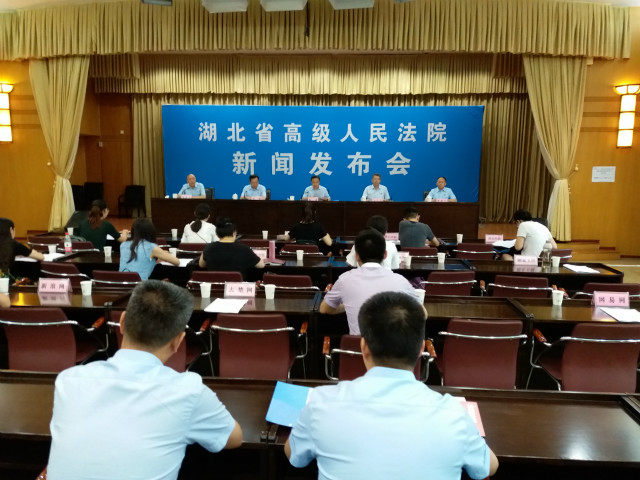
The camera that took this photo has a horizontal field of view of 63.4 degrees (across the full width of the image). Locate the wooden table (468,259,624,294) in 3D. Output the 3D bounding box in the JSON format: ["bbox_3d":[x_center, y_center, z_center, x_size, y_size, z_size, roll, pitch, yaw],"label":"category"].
[{"bbox_3d":[2.084,0.637,5.061,1.380,0.750,0.530,1,7,3],"label":"wooden table"}]

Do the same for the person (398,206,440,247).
[{"bbox_3d":[1.113,0.252,5.952,0.520,1.270,0.750,2,7,11],"label":"person"}]

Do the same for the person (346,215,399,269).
[{"bbox_3d":[0.453,0.414,4.360,0.500,1.240,0.720,1,8,3],"label":"person"}]

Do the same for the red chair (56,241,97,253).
[{"bbox_3d":[-2.579,0.389,5.858,0.550,0.810,0.570,1,8,4],"label":"red chair"}]

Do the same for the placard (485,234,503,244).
[{"bbox_3d":[2.242,0.005,6.660,0.220,0.100,0.085,1,7,3],"label":"placard"}]

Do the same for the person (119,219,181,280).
[{"bbox_3d":[-1.464,0.400,4.428,0.460,1.210,0.700,3,8,14],"label":"person"}]

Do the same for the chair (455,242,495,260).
[{"bbox_3d":[1.765,0.411,5.994,0.550,0.800,0.560,2,8,12],"label":"chair"}]

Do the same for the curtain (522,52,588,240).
[{"bbox_3d":[4.254,-1.620,9.372,1.133,3.386,0.350,1,8,0],"label":"curtain"}]

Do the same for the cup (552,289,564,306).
[{"bbox_3d":[1.574,0.384,3.408,0.075,0.088,0.075,1,8,4],"label":"cup"}]

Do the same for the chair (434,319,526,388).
[{"bbox_3d":[0.892,0.805,3.061,0.570,0.850,0.580,1,8,4],"label":"chair"}]

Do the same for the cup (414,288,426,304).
[{"bbox_3d":[0.646,0.366,3.330,0.076,0.088,0.076,1,8,4],"label":"cup"}]

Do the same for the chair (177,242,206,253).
[{"bbox_3d":[-1.310,0.429,5.970,0.570,0.860,0.600,1,7,3],"label":"chair"}]

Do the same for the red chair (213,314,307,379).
[{"bbox_3d":[-0.345,0.770,3.164,0.550,0.810,0.570,1,8,4],"label":"red chair"}]

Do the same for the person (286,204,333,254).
[{"bbox_3d":[-0.127,0.173,6.103,0.540,1.220,0.750,1,8,4],"label":"person"}]

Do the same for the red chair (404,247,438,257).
[{"bbox_3d":[1.018,0.458,5.505,0.570,0.850,0.580,1,8,5],"label":"red chair"}]

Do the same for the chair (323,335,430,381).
[{"bbox_3d":[0.309,0.851,2.823,0.570,0.860,0.600,1,7,3],"label":"chair"}]

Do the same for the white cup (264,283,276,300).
[{"bbox_3d":[-0.328,0.346,3.438,0.075,0.087,0.075,1,8,3],"label":"white cup"}]

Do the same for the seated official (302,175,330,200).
[{"bbox_3d":[-0.075,-0.583,9.728,0.540,1.240,0.750,1,7,3],"label":"seated official"}]

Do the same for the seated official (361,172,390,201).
[{"bbox_3d":[1.017,-0.581,9.455,0.530,1.225,0.750,1,8,2],"label":"seated official"}]

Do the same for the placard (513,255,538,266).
[{"bbox_3d":[2.039,0.198,5.139,0.220,0.100,0.085,2,7,7],"label":"placard"}]

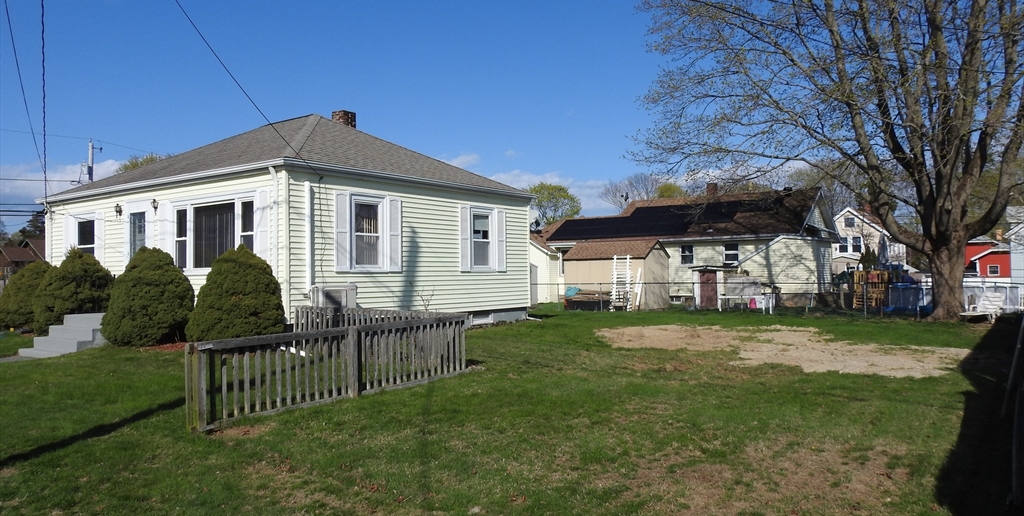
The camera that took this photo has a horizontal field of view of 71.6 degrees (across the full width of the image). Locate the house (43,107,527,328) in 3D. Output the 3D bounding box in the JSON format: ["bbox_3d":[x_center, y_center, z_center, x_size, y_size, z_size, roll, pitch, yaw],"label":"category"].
[{"bbox_3d":[-5.367,-0.964,17.555,9.400,5.350,7.900,-2,-2,34],"label":"house"}]

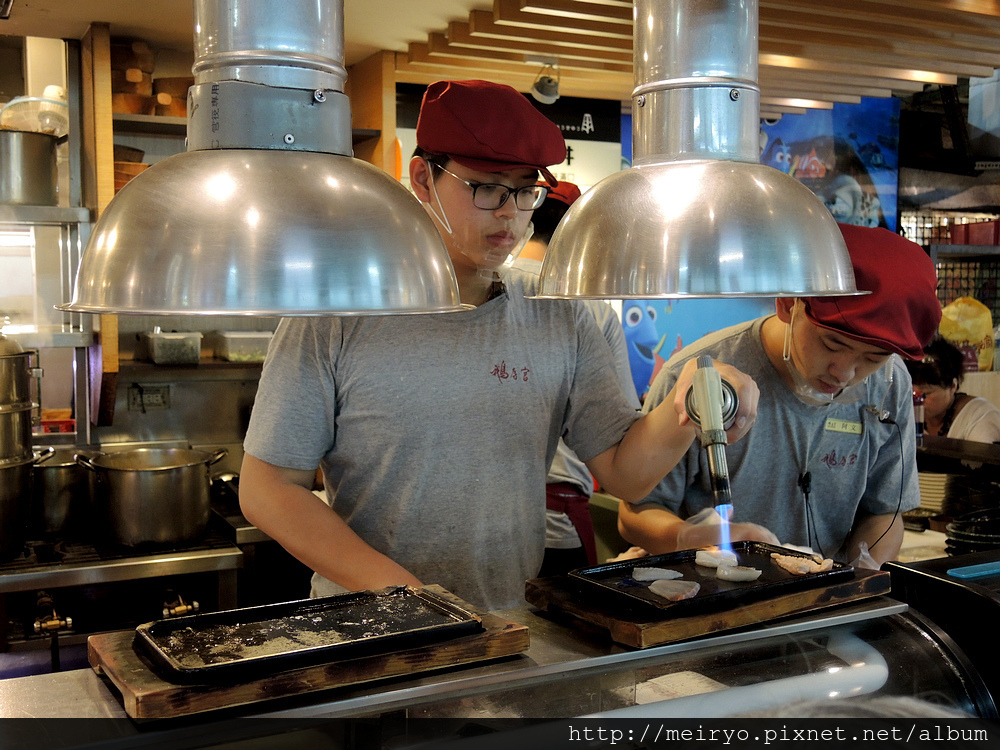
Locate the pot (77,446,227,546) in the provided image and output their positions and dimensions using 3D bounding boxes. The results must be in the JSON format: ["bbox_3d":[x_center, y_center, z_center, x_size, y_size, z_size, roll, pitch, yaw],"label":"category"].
[{"bbox_3d":[-0.879,0.301,2.785,0.378,0.192,0.300,-2,4,-24],"label":"pot"}]

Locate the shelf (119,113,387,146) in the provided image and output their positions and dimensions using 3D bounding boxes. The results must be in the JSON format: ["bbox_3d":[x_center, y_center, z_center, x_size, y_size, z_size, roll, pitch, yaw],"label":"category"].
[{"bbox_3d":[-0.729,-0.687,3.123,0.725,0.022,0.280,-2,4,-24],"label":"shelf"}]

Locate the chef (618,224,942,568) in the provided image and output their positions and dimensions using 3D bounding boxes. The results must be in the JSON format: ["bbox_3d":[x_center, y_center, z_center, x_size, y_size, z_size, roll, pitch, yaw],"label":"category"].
[{"bbox_3d":[0.475,0.527,1.900,0.580,1.560,0.550,-2,4,-25],"label":"chef"}]

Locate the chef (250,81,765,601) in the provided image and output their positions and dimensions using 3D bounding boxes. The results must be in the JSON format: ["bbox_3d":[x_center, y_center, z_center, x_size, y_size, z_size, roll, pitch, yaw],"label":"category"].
[{"bbox_3d":[-0.020,0.444,1.574,0.620,1.750,0.520,-2,4,-25],"label":"chef"}]

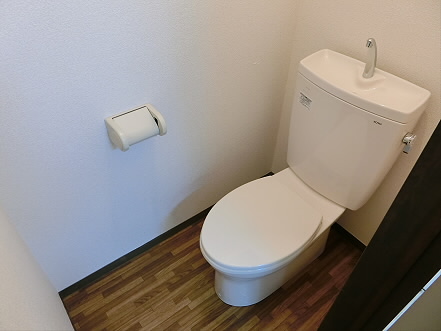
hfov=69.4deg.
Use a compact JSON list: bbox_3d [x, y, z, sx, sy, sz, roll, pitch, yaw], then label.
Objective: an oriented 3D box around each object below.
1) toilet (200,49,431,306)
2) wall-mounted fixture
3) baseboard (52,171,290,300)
[{"bbox_3d":[0.261,0.129,1.276,0.746,0.890,0.442,-27,49,-27],"label":"toilet"},{"bbox_3d":[-0.274,-0.110,1.070,0.167,0.113,0.123,-27,49,-27],"label":"wall-mounted fixture"},{"bbox_3d":[-0.185,0.320,1.663,1.260,0.070,0.017,-27,49,-27],"label":"baseboard"}]

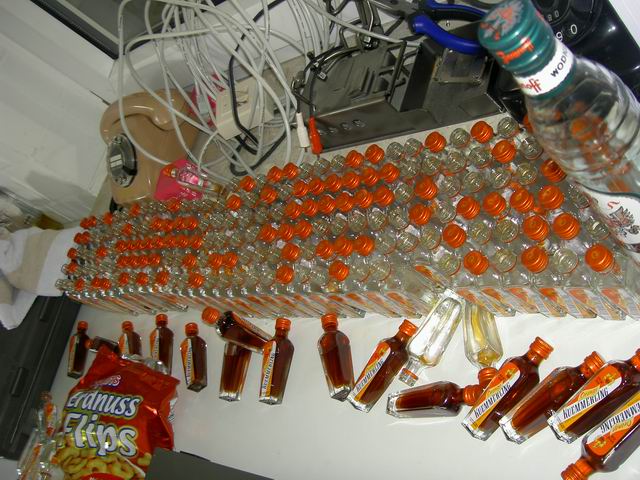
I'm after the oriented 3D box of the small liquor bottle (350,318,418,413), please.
[{"bbox_3d":[0.063,0.120,0.689,0.093,0.024,0.024,-57,38,-2],"label":"small liquor bottle"}]

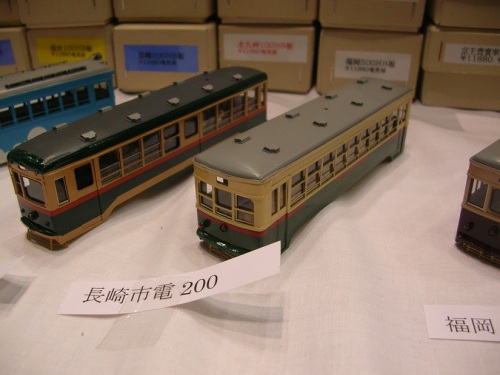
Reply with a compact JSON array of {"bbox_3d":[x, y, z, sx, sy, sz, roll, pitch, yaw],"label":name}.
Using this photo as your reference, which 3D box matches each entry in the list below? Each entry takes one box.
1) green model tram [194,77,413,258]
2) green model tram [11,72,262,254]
[{"bbox_3d":[0.030,-0.016,0.215,0.029,0.039,0.133,20,33,33],"label":"green model tram"},{"bbox_3d":[-0.041,-0.025,0.236,0.028,0.038,0.147,17,32,30],"label":"green model tram"}]

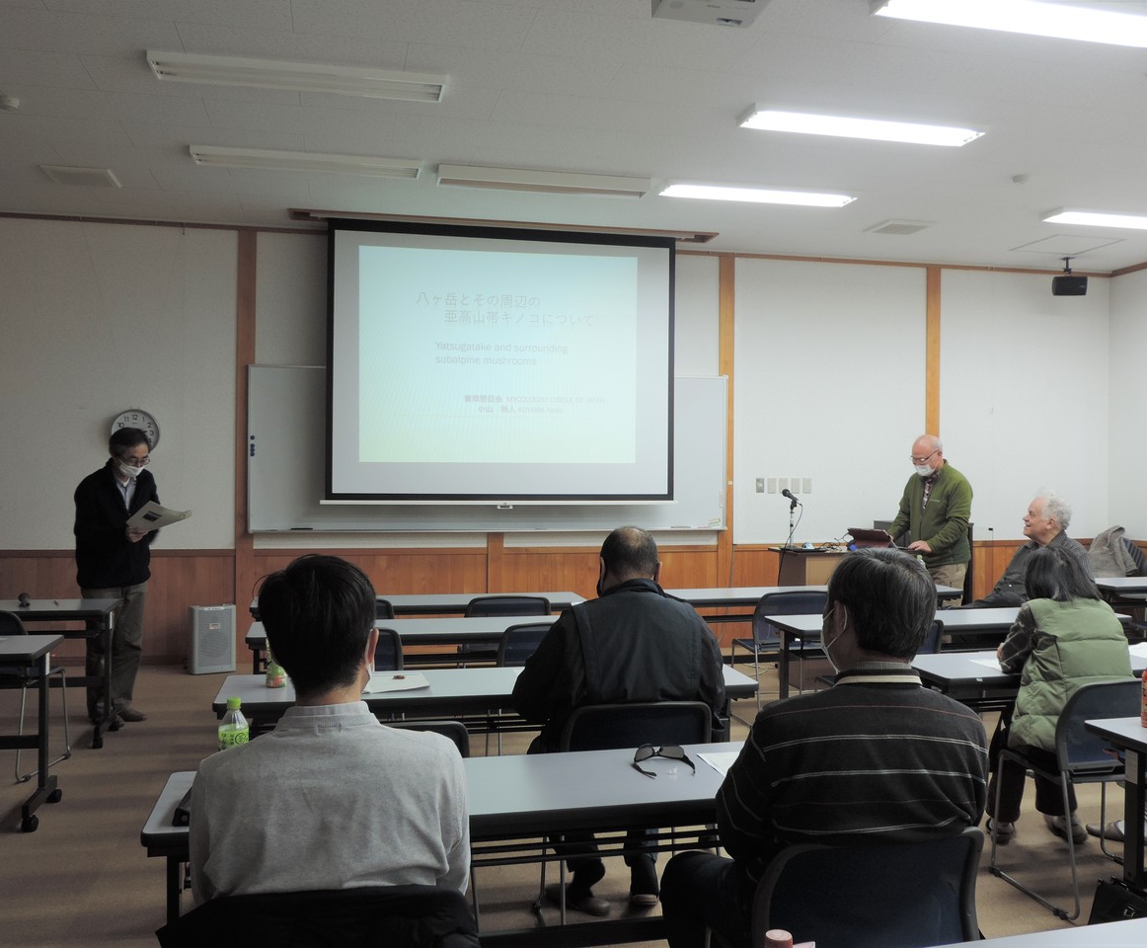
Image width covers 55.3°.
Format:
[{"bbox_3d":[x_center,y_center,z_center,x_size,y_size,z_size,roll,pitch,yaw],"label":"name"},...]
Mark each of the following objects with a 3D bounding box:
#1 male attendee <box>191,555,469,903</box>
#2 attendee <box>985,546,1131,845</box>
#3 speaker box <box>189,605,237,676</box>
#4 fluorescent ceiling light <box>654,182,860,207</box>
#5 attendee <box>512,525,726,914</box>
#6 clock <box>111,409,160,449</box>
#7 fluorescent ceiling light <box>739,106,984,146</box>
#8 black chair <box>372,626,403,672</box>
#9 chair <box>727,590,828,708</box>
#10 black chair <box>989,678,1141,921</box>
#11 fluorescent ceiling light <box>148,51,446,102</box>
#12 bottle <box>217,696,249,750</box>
[{"bbox_3d":[-0.438,0.761,1.971,0.490,1.265,0.760,0,0,-14],"label":"male attendee"},{"bbox_3d":[1.772,0.835,3.984,0.530,1.155,0.770,0,0,-14],"label":"attendee"},{"bbox_3d":[-2.515,1.137,7.642,0.265,0.470,0.220,0,0,-27],"label":"speaker box"},{"bbox_3d":[1.186,-1.801,7.046,1.270,0.055,0.210,0,0,-14],"label":"fluorescent ceiling light"},{"bbox_3d":[0.127,0.784,3.500,0.620,1.250,0.750,0,0,-13],"label":"attendee"},{"bbox_3d":[-3.106,-0.284,7.769,0.340,0.340,0.050,0,0,-13],"label":"clock"},{"bbox_3d":[1.458,-1.746,5.490,1.250,0.060,0.230,0,0,-13],"label":"fluorescent ceiling light"},{"bbox_3d":[-0.985,1.013,4.575,0.510,0.770,0.530,0,0,-14],"label":"black chair"},{"bbox_3d":[1.124,1.017,6.166,0.470,0.770,0.570,0,0,-13],"label":"chair"},{"bbox_3d":[1.788,1.028,3.740,0.520,0.770,0.530,0,0,-14],"label":"black chair"},{"bbox_3d":[-1.203,-1.759,4.857,1.250,0.060,0.230,0,0,-13],"label":"fluorescent ceiling light"},{"bbox_3d":[-0.739,0.588,2.370,0.067,0.210,0.067,0,0,-14],"label":"bottle"}]

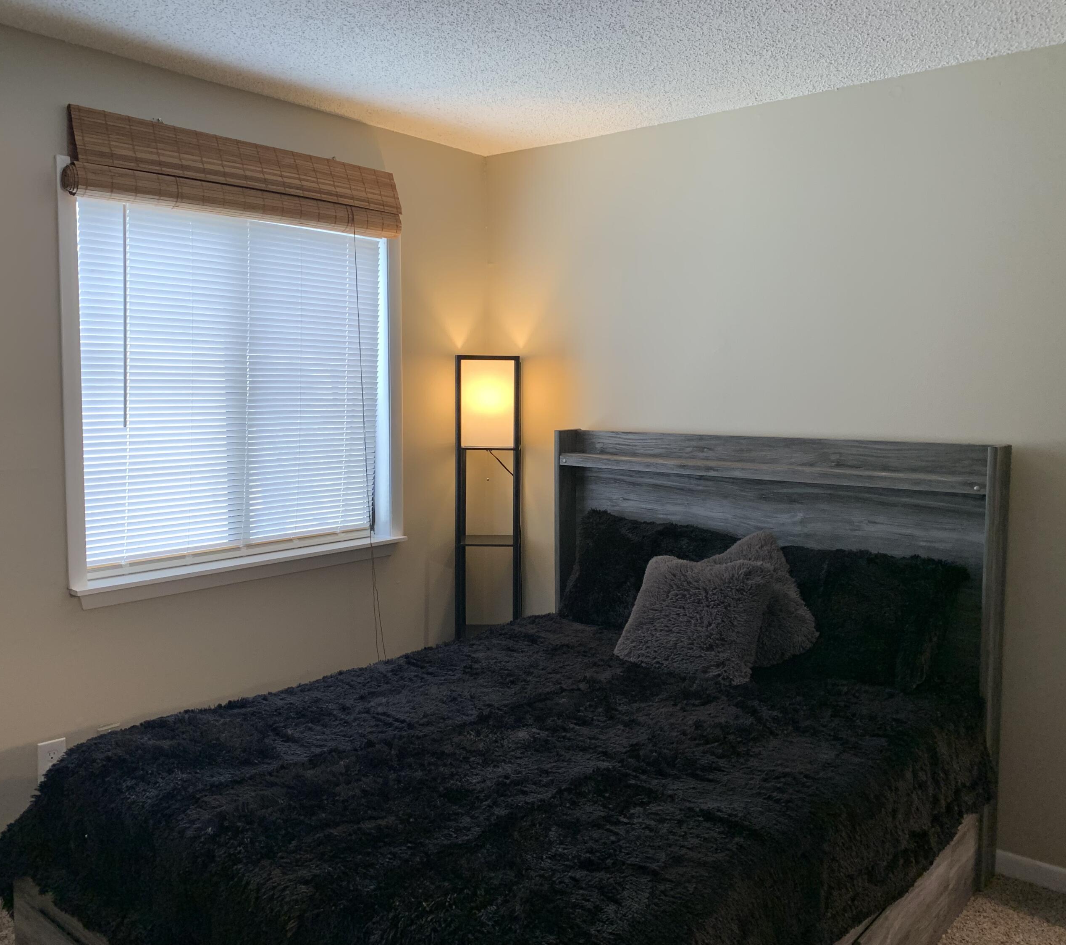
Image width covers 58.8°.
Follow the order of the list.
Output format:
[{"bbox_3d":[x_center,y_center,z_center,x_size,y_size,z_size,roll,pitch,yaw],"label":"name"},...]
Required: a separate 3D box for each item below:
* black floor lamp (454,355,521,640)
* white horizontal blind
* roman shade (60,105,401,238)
[{"bbox_3d":[-0.181,0.328,3.917,0.255,1.600,0.255,0,5,0],"label":"black floor lamp"},{"bbox_3d":[-0.990,-0.294,3.265,0.040,1.171,1.188,4,7,39],"label":"white horizontal blind"},{"bbox_3d":[-0.916,-0.961,3.141,0.090,0.245,1.248,4,7,39],"label":"roman shade"}]

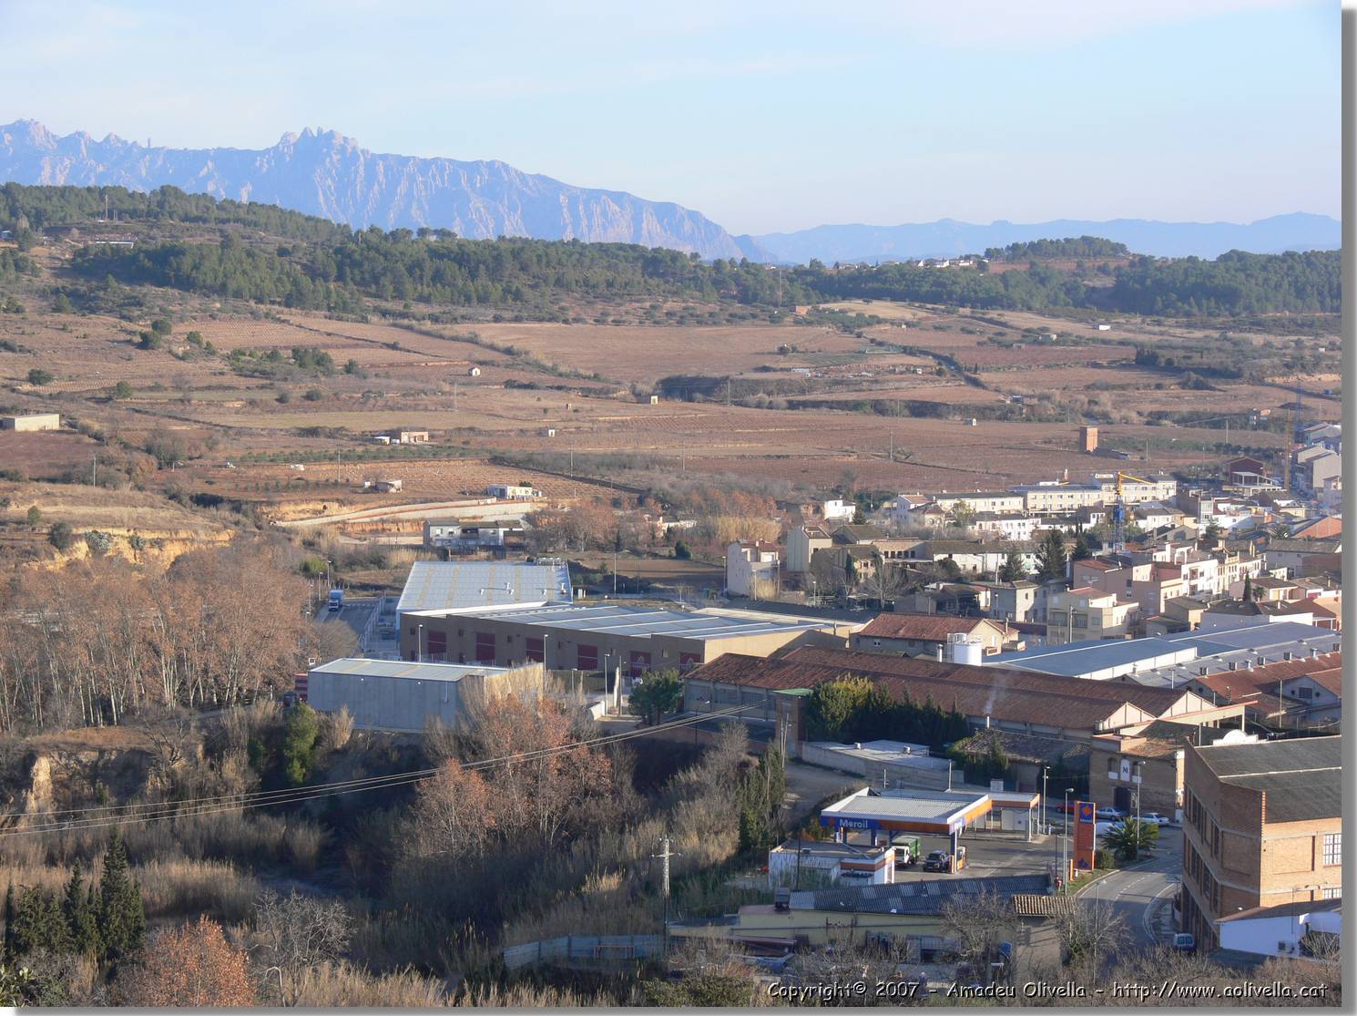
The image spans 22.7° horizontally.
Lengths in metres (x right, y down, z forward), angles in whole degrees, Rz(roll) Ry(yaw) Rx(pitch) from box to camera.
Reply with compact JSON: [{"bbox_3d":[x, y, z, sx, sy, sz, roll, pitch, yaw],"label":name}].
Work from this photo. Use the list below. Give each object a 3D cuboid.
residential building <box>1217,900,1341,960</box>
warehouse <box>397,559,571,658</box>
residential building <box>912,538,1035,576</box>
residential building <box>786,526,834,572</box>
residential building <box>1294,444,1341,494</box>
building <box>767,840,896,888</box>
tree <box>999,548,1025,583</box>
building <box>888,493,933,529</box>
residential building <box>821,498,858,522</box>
[{"bbox_3d":[54.830,36.350,296.040,11.500,4.400,9.000,3,5,37],"label":"residential building"},{"bbox_3d":[-36.870,19.263,655.820,31.700,8.000,97.000,0,4,-3],"label":"warehouse"},{"bbox_3d":[70.550,11.930,810.570,27.500,8.000,12.500,-1,4,-8],"label":"residential building"},{"bbox_3d":[29.556,9.024,756.053,5.600,10.000,11.500,-1,4,-22],"label":"residential building"},{"bbox_3d":[188.651,-11.000,991.961,12.500,13.500,10.500,-2,4,-25],"label":"residential building"},{"bbox_3d":[16.460,38.310,358.530,12.100,3.800,7.200,2,4,23],"label":"building"},{"bbox_3d":[75.910,12.950,767.450,5.600,8.000,5.600,0,4,0],"label":"tree"},{"bbox_3d":[61.070,1.340,885.180,7.800,8.700,7.800,-3,5,-40],"label":"building"},{"bbox_3d":[42.080,0.570,894.400,7.800,6.000,7.000,-1,4,-20],"label":"residential building"}]

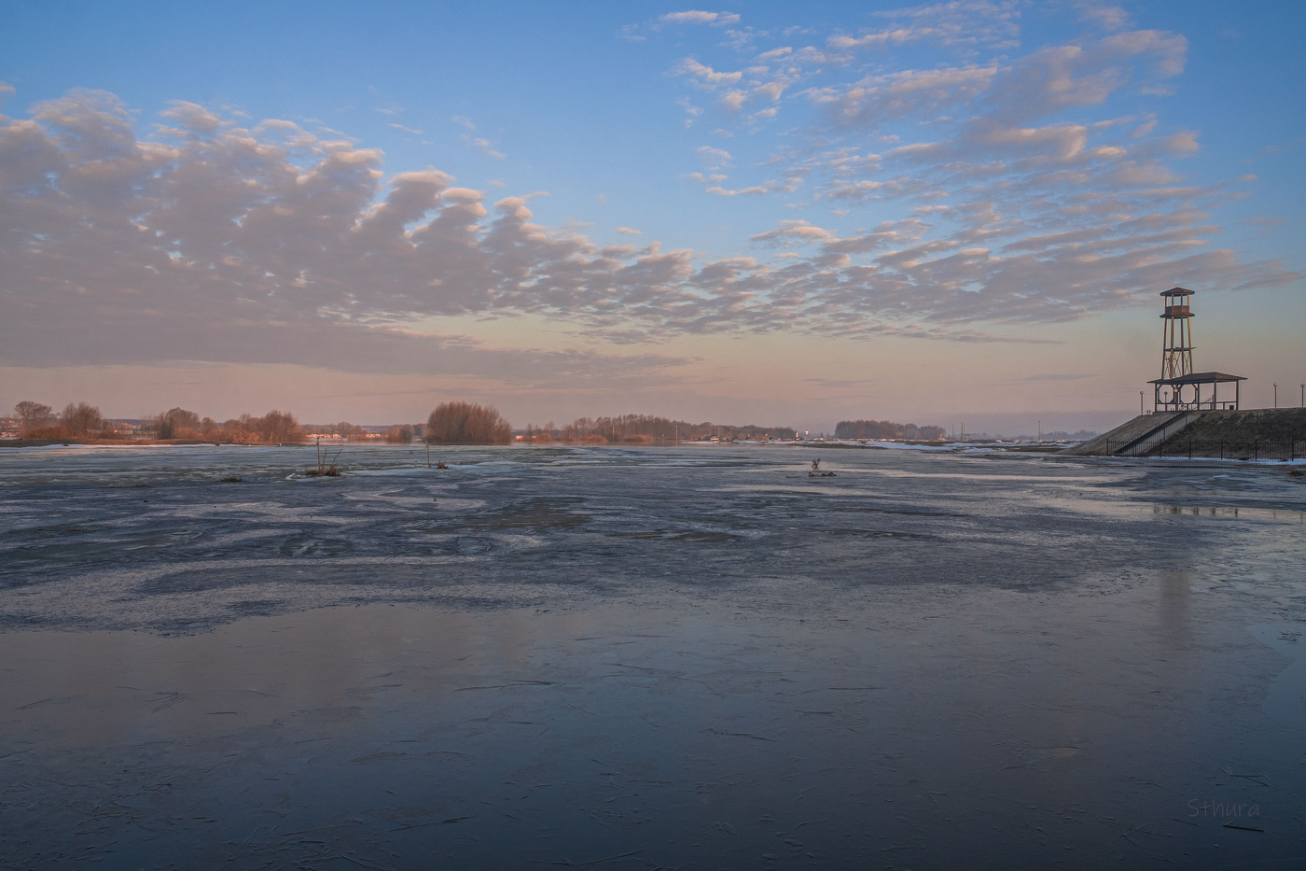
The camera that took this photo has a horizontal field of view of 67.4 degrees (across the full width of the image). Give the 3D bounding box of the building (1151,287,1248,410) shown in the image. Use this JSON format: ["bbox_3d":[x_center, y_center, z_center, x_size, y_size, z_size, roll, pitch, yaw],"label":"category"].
[{"bbox_3d":[53.800,-8.600,97.000,4.700,12.500,7.900,0,0,-15],"label":"building"}]

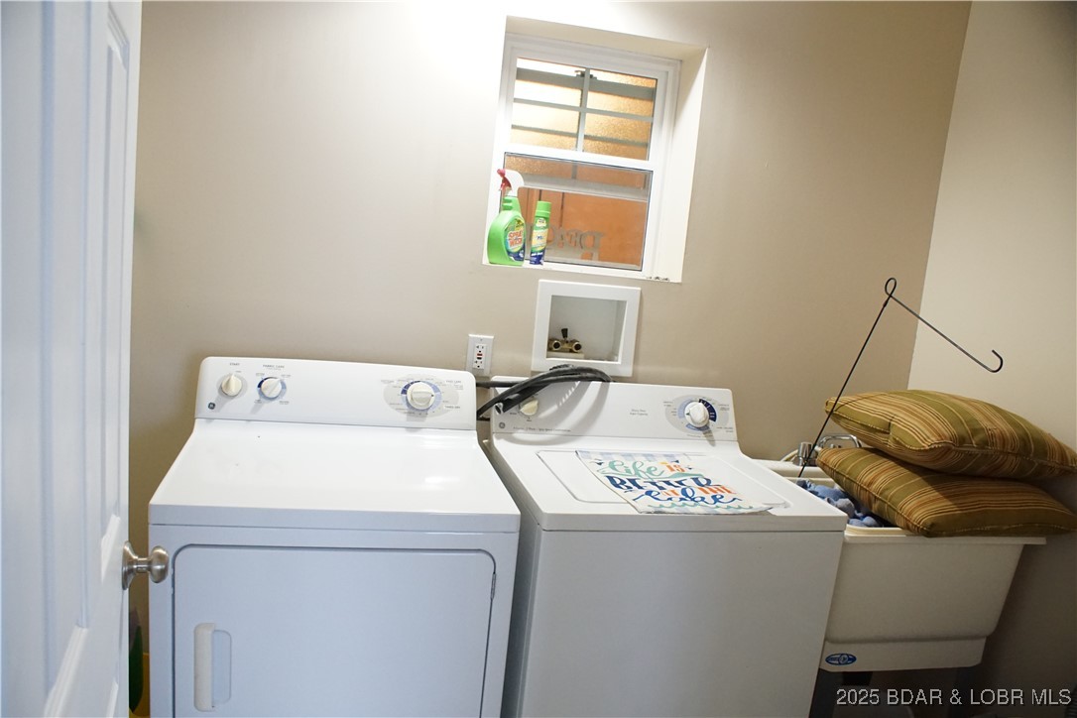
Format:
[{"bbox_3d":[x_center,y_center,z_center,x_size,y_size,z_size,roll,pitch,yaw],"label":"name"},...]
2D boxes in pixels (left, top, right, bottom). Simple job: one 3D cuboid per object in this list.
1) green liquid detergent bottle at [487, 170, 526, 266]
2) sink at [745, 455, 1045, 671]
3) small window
[{"bbox_3d":[-0.085,-0.403,2.308,0.065,0.269,0.110,11,10,37],"label":"green liquid detergent bottle"},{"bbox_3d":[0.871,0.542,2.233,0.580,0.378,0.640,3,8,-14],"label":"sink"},{"bbox_3d":[0.114,-0.601,2.462,0.586,0.655,0.080,3,8,-14],"label":"small window"}]

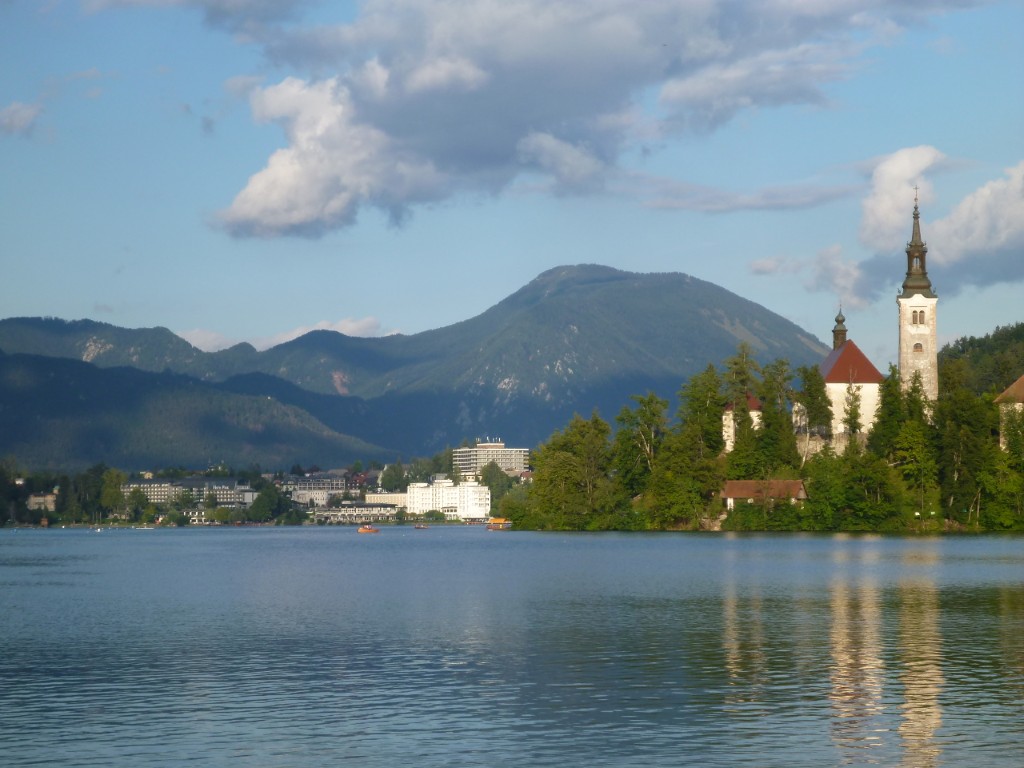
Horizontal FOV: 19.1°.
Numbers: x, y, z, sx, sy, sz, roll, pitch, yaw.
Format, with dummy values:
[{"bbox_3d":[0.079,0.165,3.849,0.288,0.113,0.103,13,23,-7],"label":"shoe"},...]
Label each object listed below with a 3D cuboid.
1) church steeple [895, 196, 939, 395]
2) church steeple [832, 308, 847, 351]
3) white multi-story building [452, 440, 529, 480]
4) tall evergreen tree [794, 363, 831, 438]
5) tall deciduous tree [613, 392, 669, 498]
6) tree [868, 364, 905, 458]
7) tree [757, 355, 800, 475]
[{"bbox_3d":[87.333,-16.660,655.000,8.710,51.160,8.500,0,-3,4],"label":"church steeple"},{"bbox_3d":[72.931,-12.350,678.000,3.230,9.790,3.230,0,-3,3],"label":"church steeple"},{"bbox_3d":[-15.343,55.236,2200.000,55.240,28.880,22.000,0,-3,5],"label":"white multi-story building"},{"bbox_3d":[63.825,3.916,645.000,8.040,16.090,7.800,0,-3,5],"label":"tall evergreen tree"},{"bbox_3d":[27.118,13.401,643.000,11.820,23.210,11.300,0,-3,2],"label":"tall deciduous tree"},{"bbox_3d":[78.627,5.968,638.000,7.960,20.100,7.800,0,-3,5],"label":"tree"},{"bbox_3d":[55.278,6.741,632.000,9.130,24.060,9.000,0,-3,5],"label":"tree"}]

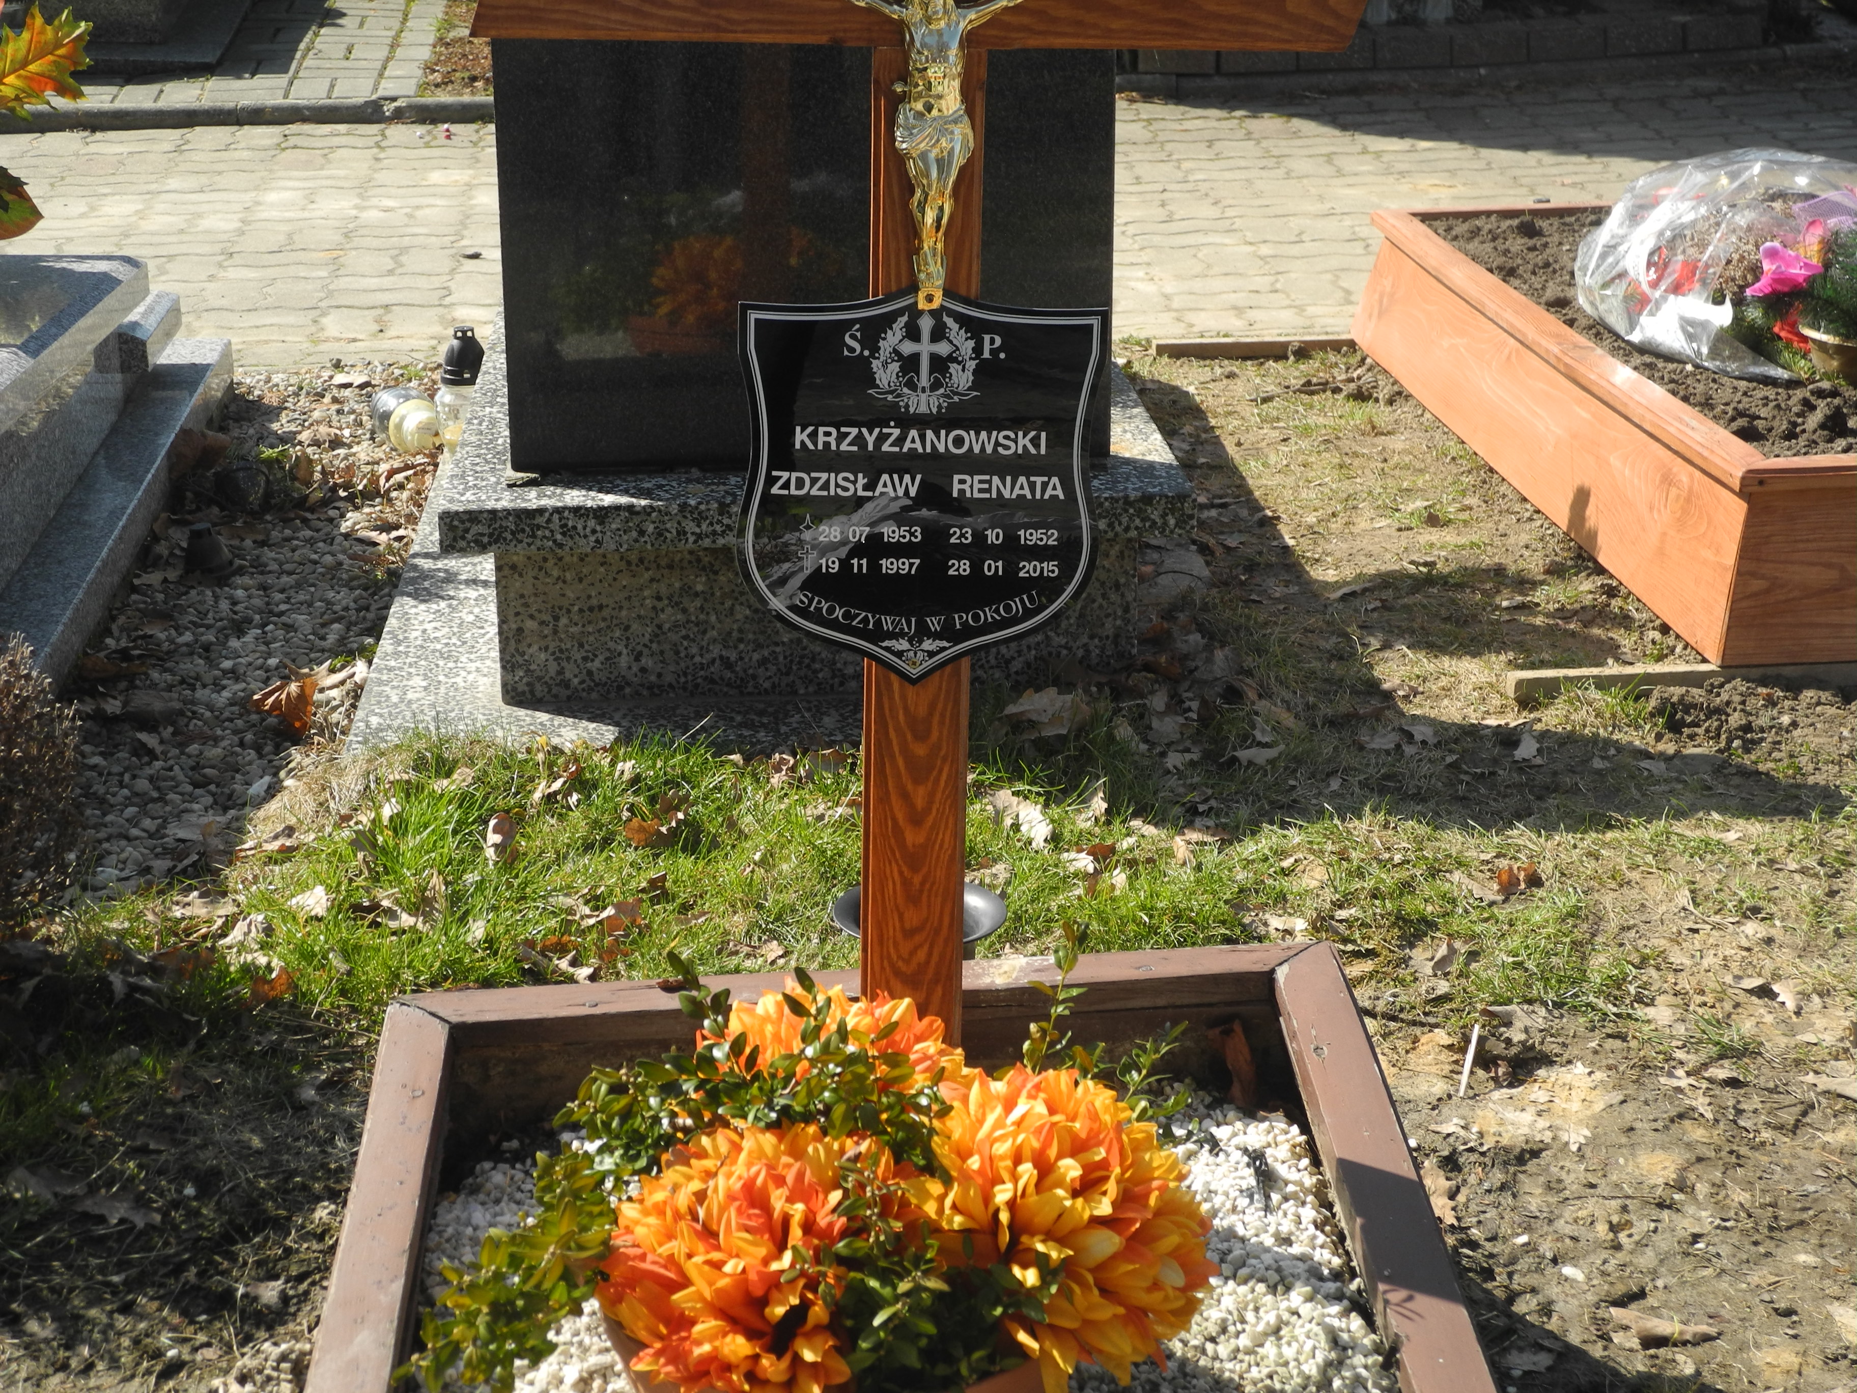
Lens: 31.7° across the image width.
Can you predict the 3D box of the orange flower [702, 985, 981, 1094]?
[{"bbox_3d":[-0.071,0.319,2.680,0.222,0.165,0.205,0,21,0],"label":"orange flower"}]

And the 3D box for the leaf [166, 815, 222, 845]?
[{"bbox_3d":[-0.822,0.147,3.657,0.062,0.016,0.048,0,21,0],"label":"leaf"}]

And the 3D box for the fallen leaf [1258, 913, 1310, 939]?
[{"bbox_3d":[0.387,0.250,3.555,0.057,0.017,0.038,0,21,0],"label":"fallen leaf"}]

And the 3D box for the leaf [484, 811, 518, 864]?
[{"bbox_3d":[-0.493,0.163,3.774,0.038,0.042,0.045,0,21,0],"label":"leaf"}]

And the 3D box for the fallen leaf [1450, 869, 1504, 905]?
[{"bbox_3d":[0.581,0.199,3.466,0.070,0.020,0.034,14,25,33],"label":"fallen leaf"}]

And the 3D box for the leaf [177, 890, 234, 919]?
[{"bbox_3d":[-0.654,0.187,2.963,0.051,0.016,0.042,-2,17,-4],"label":"leaf"}]

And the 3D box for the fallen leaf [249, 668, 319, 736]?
[{"bbox_3d":[-0.692,0.006,3.515,0.072,0.050,0.055,-2,17,-4],"label":"fallen leaf"}]

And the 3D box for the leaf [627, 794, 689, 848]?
[{"bbox_3d":[-0.317,0.146,3.819,0.076,0.038,0.060,0,21,0],"label":"leaf"}]

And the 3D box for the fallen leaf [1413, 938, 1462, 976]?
[{"bbox_3d":[0.542,0.278,3.480,0.054,0.028,0.038,0,21,0],"label":"fallen leaf"}]

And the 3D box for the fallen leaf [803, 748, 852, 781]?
[{"bbox_3d":[-0.103,0.068,3.300,0.047,0.026,0.035,-2,17,-4],"label":"fallen leaf"}]

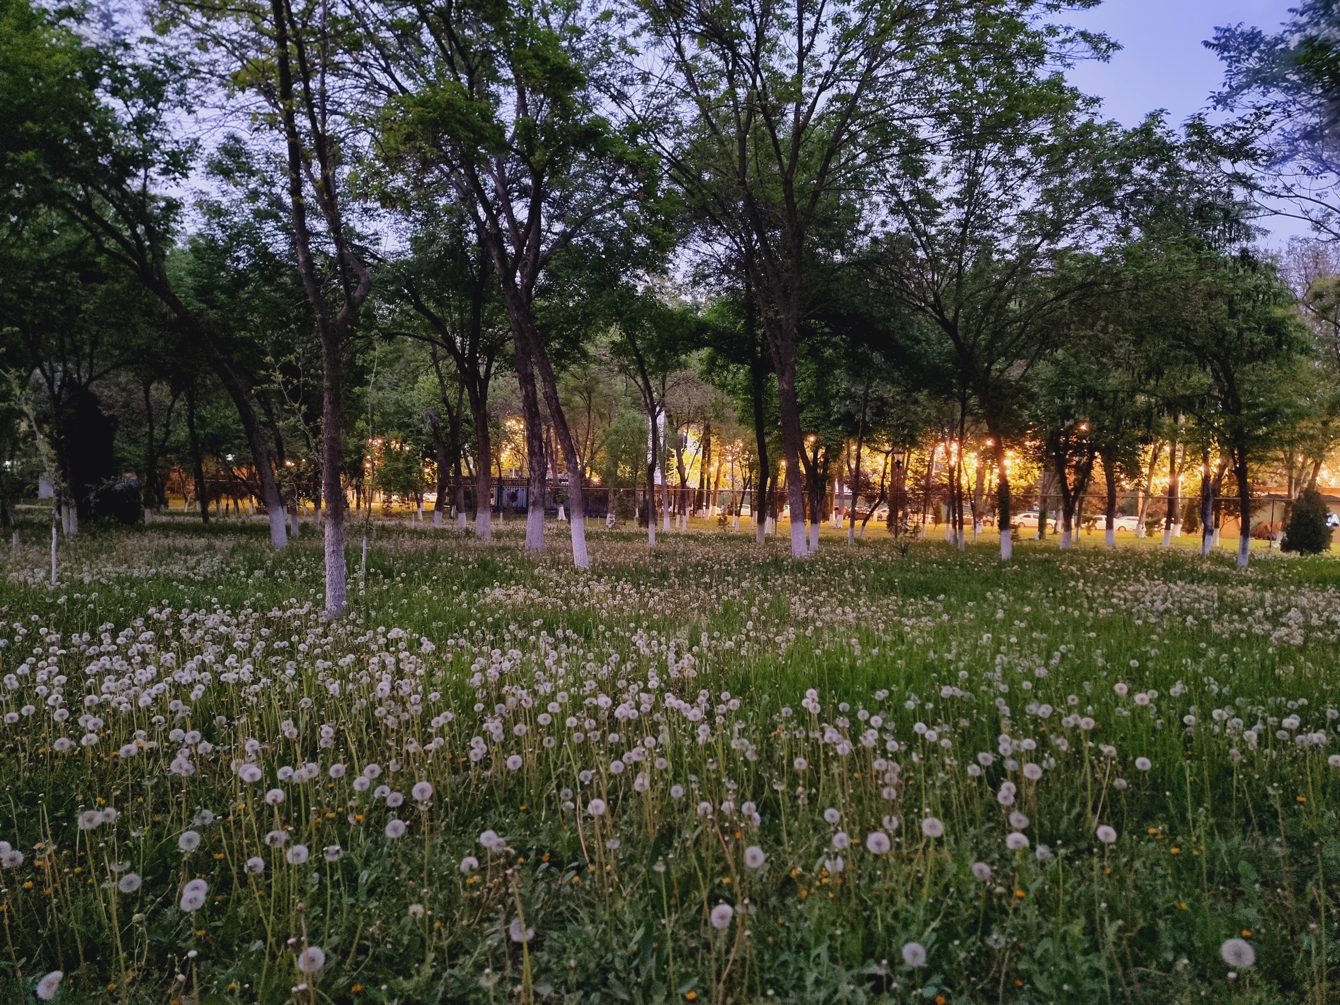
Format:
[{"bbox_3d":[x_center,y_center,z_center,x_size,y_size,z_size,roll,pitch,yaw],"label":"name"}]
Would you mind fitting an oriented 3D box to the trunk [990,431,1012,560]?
[{"bbox_3d":[9.557,-0.196,26.800,0.580,3.780,0.450,1,-1,0],"label":"trunk"}]

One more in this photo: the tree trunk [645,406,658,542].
[{"bbox_3d":[-0.651,-0.948,33.000,0.380,5.030,0.330,1,-1,0],"label":"tree trunk"}]

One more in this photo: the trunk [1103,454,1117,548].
[{"bbox_3d":[20.374,-0.048,43.000,0.580,4.450,0.500,1,-1,0],"label":"trunk"}]

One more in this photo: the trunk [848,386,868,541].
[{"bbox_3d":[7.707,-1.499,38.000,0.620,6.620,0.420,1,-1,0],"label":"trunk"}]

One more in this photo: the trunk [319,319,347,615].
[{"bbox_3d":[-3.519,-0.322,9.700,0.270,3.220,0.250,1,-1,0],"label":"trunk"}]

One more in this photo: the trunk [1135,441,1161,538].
[{"bbox_3d":[31.926,-0.838,62.000,1.450,6.560,0.800,1,-1,0],"label":"trunk"}]

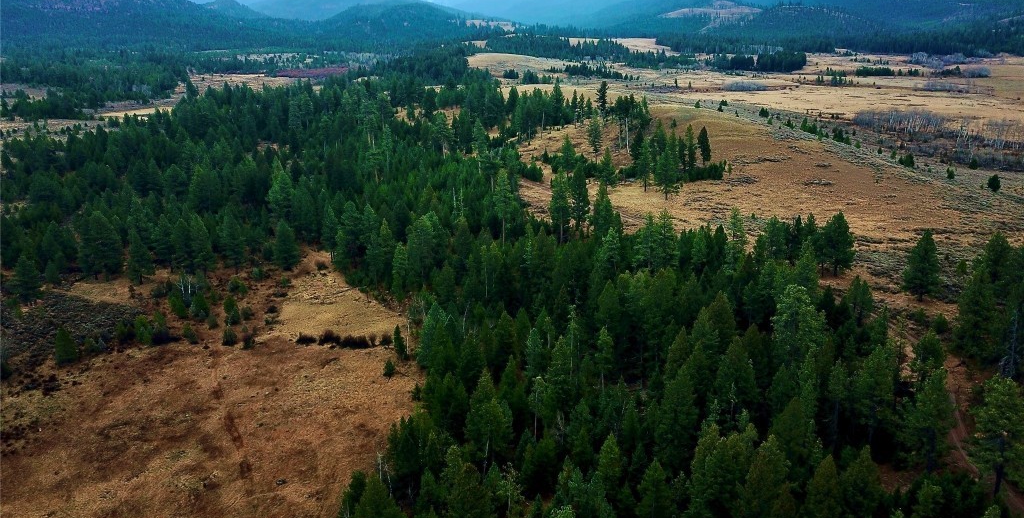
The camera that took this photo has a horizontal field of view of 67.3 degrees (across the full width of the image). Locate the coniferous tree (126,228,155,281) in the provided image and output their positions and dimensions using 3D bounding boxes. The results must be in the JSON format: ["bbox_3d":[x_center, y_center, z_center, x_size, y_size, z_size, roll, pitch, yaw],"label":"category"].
[{"bbox_3d":[-91.020,-0.660,186.910,6.320,13.960,6.320,0,17,0],"label":"coniferous tree"}]

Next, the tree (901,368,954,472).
[{"bbox_3d":[50.120,19.240,90.420,5.530,14.020,5.530,0,16,0],"label":"tree"}]

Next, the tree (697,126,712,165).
[{"bbox_3d":[61.110,-35.560,242.360,4.100,12.300,4.100,0,17,0],"label":"tree"}]

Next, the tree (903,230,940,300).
[{"bbox_3d":[81.200,1.160,150.580,6.660,14.260,6.660,0,16,0],"label":"tree"}]

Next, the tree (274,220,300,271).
[{"bbox_3d":[-50.990,-2.980,173.040,5.620,12.090,5.620,0,16,0],"label":"tree"}]

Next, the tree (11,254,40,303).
[{"bbox_3d":[-111.310,4.370,175.050,6.830,11.270,6.830,0,17,0],"label":"tree"}]

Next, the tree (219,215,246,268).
[{"bbox_3d":[-63.480,-3.640,172.850,5.840,13.460,5.840,0,16,0],"label":"tree"}]

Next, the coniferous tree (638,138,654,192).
[{"bbox_3d":[38.870,-26.780,220.880,4.310,15.060,4.310,0,17,0],"label":"coniferous tree"}]

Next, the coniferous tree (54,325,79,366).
[{"bbox_3d":[-81.870,15.840,140.560,4.020,7.520,4.020,0,17,0],"label":"coniferous tree"}]

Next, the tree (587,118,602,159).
[{"bbox_3d":[27.440,-38.660,249.180,4.860,14.230,4.860,0,17,0],"label":"tree"}]

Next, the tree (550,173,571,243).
[{"bbox_3d":[10.580,-10.460,162.320,4.220,15.290,4.220,0,16,0],"label":"tree"}]

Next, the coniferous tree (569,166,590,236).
[{"bbox_3d":[16.920,-14.480,190.270,4.950,17.440,4.950,0,17,0],"label":"coniferous tree"}]

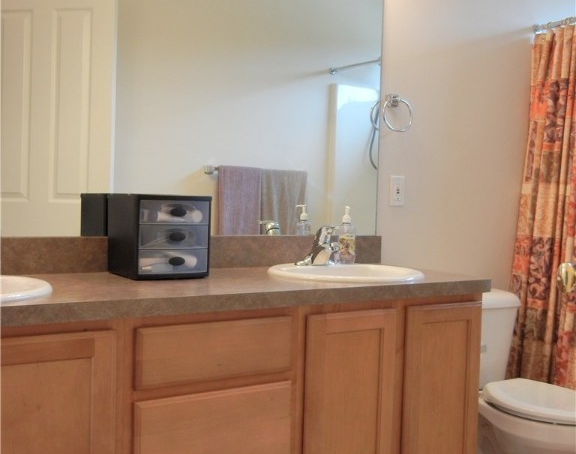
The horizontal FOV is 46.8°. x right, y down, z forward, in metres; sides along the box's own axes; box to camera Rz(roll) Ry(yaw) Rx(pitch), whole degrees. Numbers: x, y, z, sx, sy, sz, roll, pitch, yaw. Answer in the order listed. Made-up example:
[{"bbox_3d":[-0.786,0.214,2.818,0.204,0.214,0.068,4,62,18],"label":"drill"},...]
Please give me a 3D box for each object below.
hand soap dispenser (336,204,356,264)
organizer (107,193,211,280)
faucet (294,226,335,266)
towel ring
[{"bbox_3d":[0.196,0.028,2.206,0.062,0.194,0.054,2,2,3],"label":"hand soap dispenser"},{"bbox_3d":[-0.365,0.024,1.880,0.218,0.224,0.206,0,2,-36],"label":"organizer"},{"bbox_3d":[0.115,0.063,2.111,0.155,0.130,0.155,0,2,-31],"label":"faucet"},{"bbox_3d":[0.384,-0.412,2.420,0.134,0.132,0.060,0,2,-31],"label":"towel ring"}]

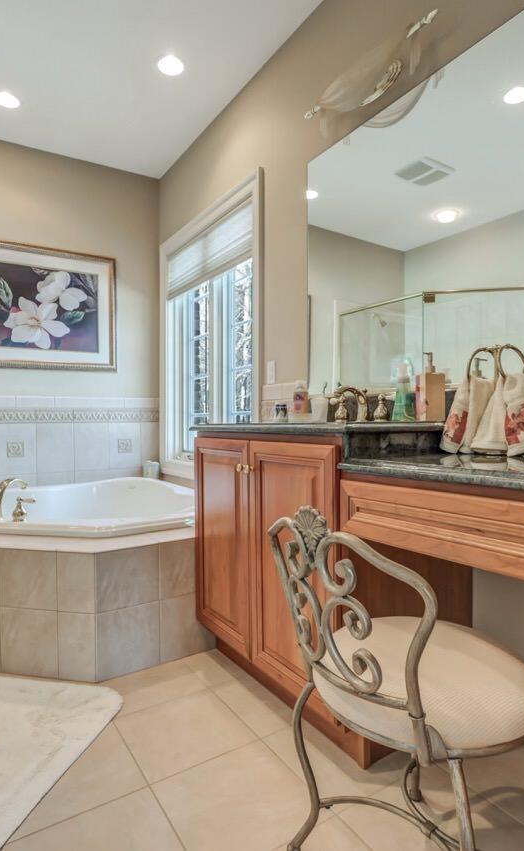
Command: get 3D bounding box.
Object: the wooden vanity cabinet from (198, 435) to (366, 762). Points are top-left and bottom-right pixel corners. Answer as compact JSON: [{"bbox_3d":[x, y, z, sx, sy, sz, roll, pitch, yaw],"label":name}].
[{"bbox_3d":[0.202,0.463,1.771,0.544,0.880,0.848,-1,0,-33],"label":"wooden vanity cabinet"}]

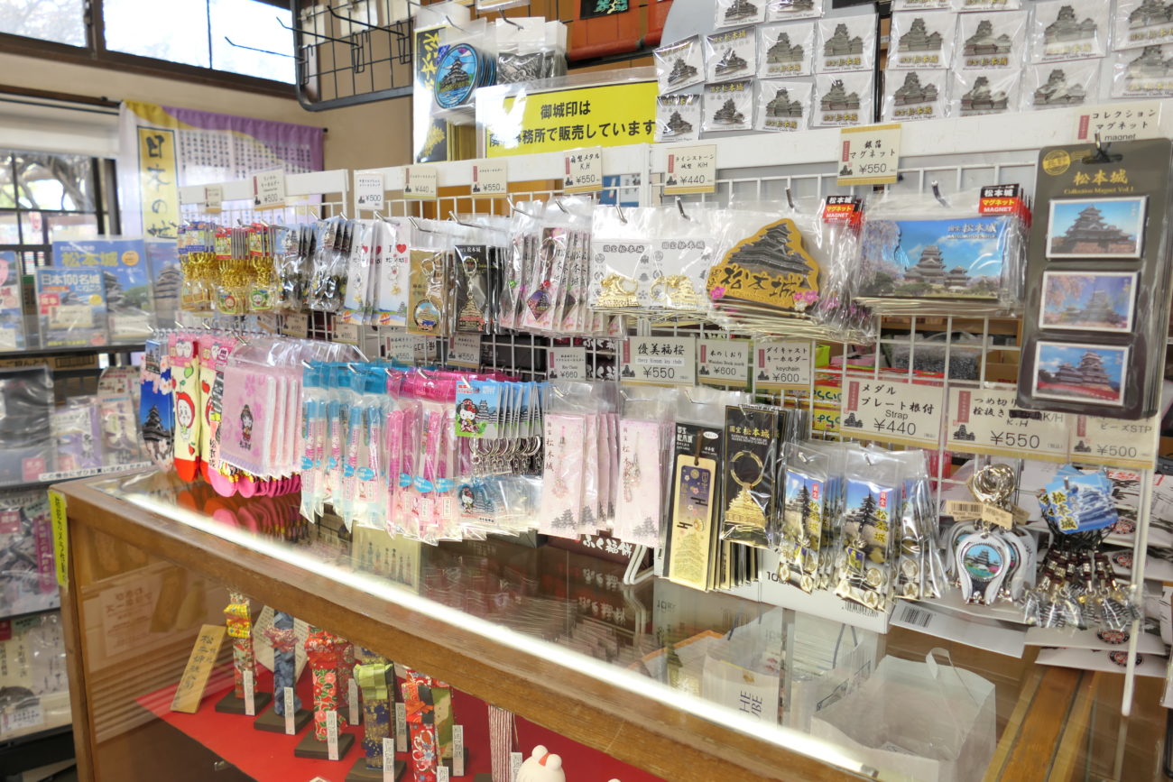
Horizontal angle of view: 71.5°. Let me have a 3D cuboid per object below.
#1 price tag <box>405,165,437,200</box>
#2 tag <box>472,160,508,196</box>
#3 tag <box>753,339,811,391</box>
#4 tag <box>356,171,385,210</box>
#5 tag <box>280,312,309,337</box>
[{"bbox_3d":[-0.211,-0.266,1.037,0.057,0.041,0.004,6,10,34],"label":"price tag"},{"bbox_3d":[-0.116,-0.254,0.972,0.056,0.043,0.004,6,10,34],"label":"tag"},{"bbox_3d":[0.193,-0.026,0.803,0.057,0.046,0.004,5,10,31],"label":"tag"},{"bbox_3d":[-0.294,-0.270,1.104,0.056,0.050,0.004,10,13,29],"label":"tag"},{"bbox_3d":[-0.437,-0.104,1.219,0.062,0.042,0.004,6,11,37],"label":"tag"}]

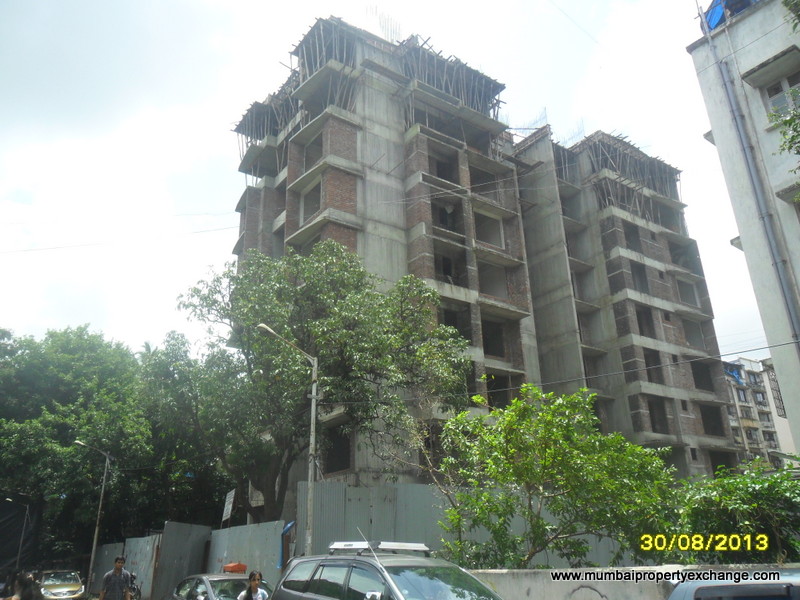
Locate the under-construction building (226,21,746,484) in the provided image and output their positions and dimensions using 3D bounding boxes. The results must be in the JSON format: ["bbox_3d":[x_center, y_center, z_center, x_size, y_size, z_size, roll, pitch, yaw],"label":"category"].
[{"bbox_3d":[5.640,2.049,38.813,31.800,28.400,12.600,14,-27,-34],"label":"under-construction building"}]

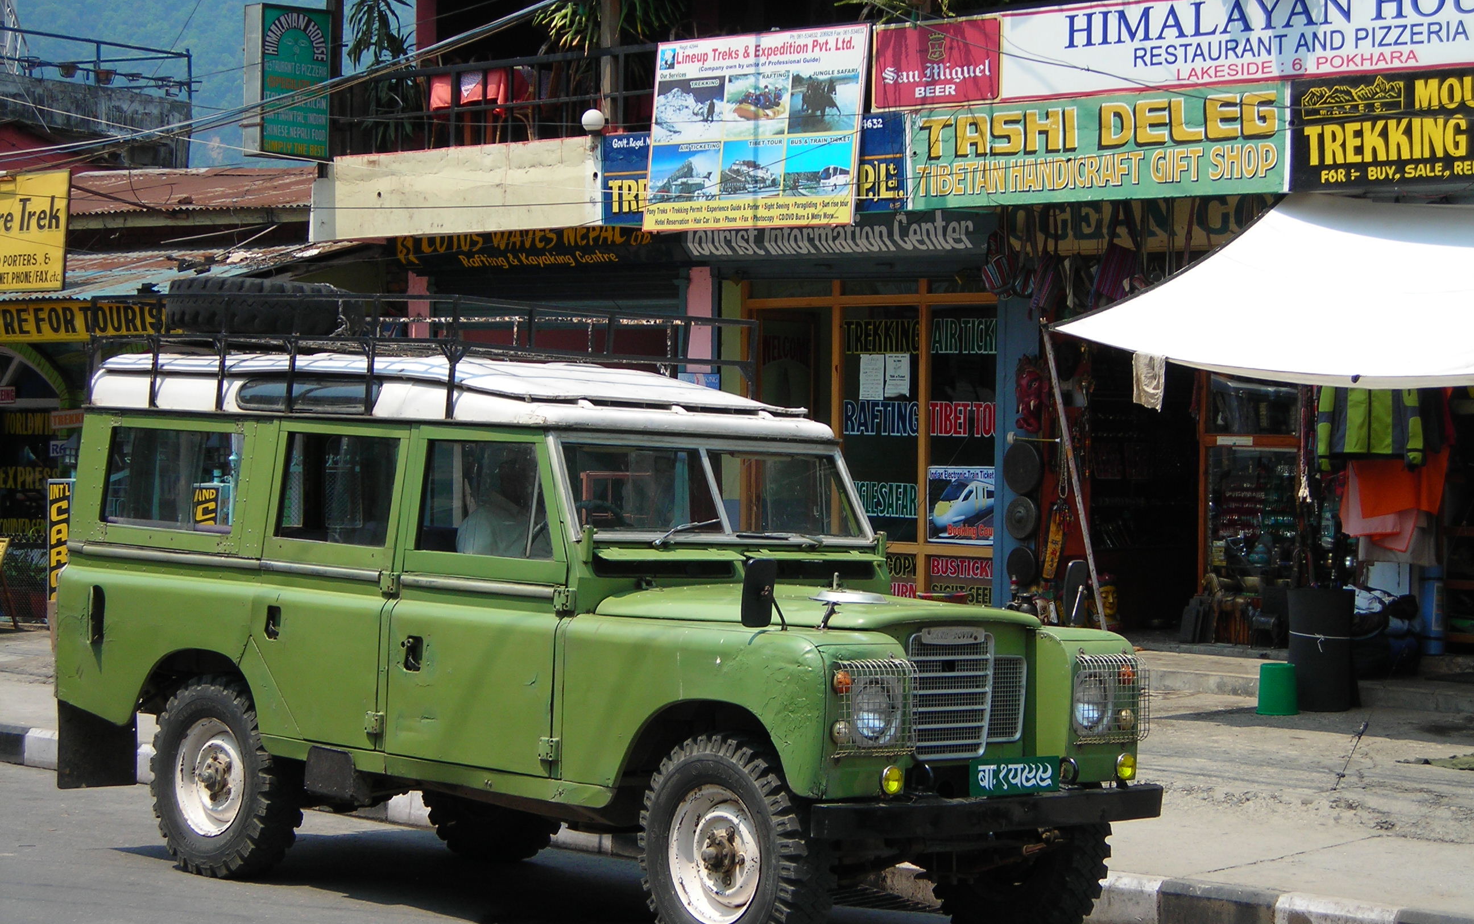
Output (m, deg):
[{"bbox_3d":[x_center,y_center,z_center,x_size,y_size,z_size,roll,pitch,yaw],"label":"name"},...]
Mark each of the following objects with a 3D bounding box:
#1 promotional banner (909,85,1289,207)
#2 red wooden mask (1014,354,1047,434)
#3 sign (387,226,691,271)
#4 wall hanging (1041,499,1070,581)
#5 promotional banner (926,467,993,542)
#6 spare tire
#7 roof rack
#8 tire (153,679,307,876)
[{"bbox_3d":[2.076,-1.841,19.347,0.050,0.613,2.913,0,1,-44],"label":"promotional banner"},{"bbox_3d":[1.855,-0.427,20.593,0.140,0.500,0.230,0,1,-44],"label":"red wooden mask"},{"bbox_3d":[-1.491,-1.602,24.075,0.050,0.321,3.321,0,1,-44],"label":"sign"},{"bbox_3d":[2.003,0.492,20.588,0.040,0.510,0.150,0,7,-44],"label":"wall hanging"},{"bbox_3d":[1.481,0.285,21.390,0.030,0.503,0.627,0,1,-44],"label":"promotional banner"},{"bbox_3d":[-1.862,-0.606,12.903,0.760,0.200,0.760,2,0,0],"label":"spare tire"},{"bbox_3d":[-1.241,-0.377,12.658,1.500,0.440,2.300,3,-1,-43],"label":"roof rack"},{"bbox_3d":[-1.912,1.184,12.325,0.200,0.755,0.755,3,-1,-43],"label":"tire"}]

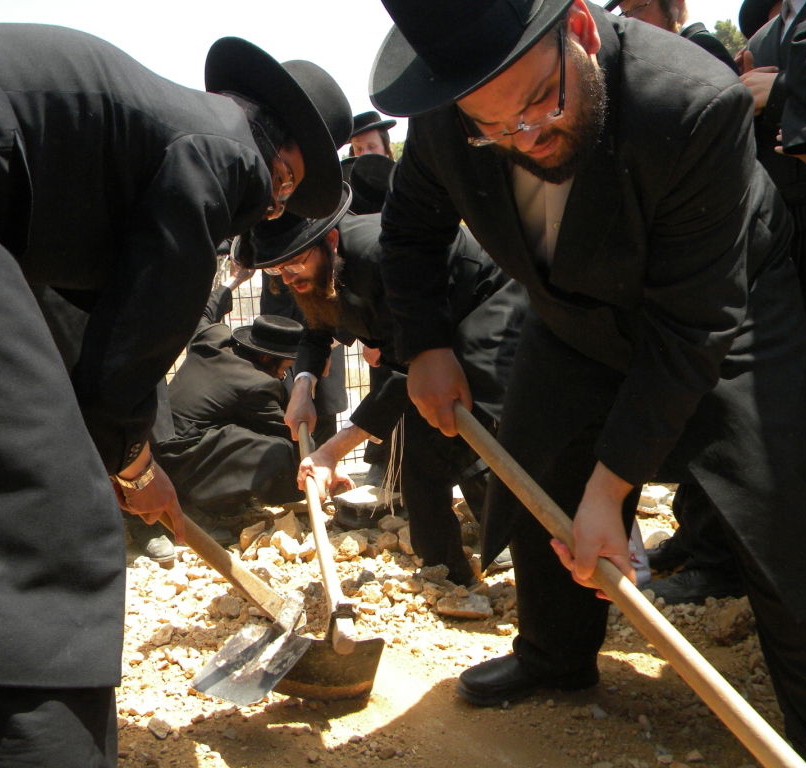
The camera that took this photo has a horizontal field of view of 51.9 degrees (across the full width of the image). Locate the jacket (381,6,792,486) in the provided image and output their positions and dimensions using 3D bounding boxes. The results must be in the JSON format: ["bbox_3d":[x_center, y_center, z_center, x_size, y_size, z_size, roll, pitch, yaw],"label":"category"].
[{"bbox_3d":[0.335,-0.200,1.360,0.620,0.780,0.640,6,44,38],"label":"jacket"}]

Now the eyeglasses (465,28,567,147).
[{"bbox_3d":[0.145,-0.388,1.075,0.140,0.135,0.045,-11,-19,27],"label":"eyeglasses"}]

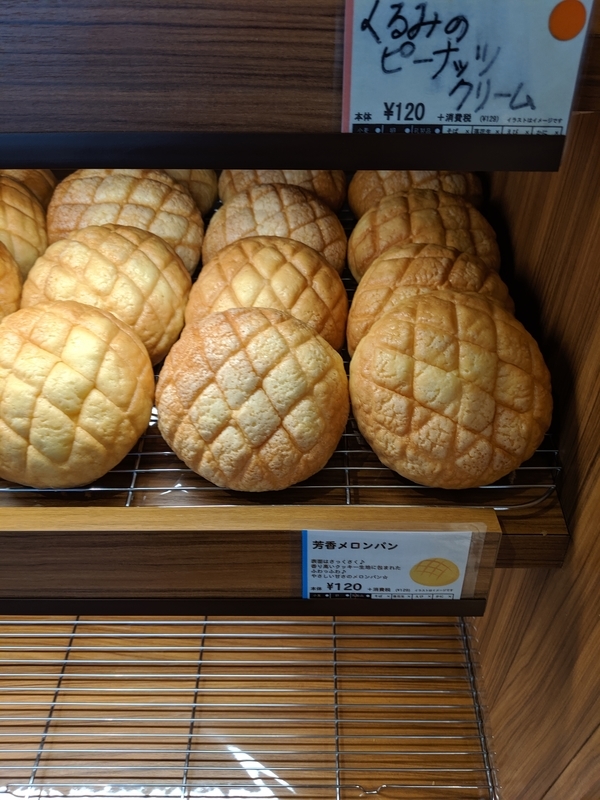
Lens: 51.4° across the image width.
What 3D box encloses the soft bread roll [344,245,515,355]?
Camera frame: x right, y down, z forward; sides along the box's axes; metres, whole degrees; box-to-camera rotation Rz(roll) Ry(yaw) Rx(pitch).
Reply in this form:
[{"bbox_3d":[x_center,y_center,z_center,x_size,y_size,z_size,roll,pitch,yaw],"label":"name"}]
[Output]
[{"bbox_3d":[0.086,-0.058,0.408,0.109,0.052,0.109,0,67,1],"label":"soft bread roll"}]

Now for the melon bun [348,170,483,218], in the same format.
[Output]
[{"bbox_3d":[0.097,-0.169,0.522,0.112,0.052,0.112,0,62,1],"label":"melon bun"}]

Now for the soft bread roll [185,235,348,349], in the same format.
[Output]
[{"bbox_3d":[-0.022,-0.060,0.408,0.108,0.051,0.108,0,72,1],"label":"soft bread roll"}]

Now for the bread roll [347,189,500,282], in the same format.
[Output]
[{"bbox_3d":[0.090,-0.110,0.450,0.109,0.047,0.109,0,68,1],"label":"bread roll"}]

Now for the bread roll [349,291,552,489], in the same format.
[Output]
[{"bbox_3d":[0.085,-0.007,0.346,0.112,0.052,0.112,0,80,1],"label":"bread roll"}]

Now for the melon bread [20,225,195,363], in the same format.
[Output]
[{"bbox_3d":[-0.131,-0.070,0.419,0.113,0.053,0.113,0,70,1],"label":"melon bread"}]

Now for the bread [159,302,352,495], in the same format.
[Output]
[{"bbox_3d":[-0.027,-0.004,0.353,0.110,0.052,0.110,0,70,1],"label":"bread"}]

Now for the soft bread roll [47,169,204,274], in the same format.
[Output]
[{"bbox_3d":[-0.127,-0.117,0.442,0.112,0.112,0.048,0,1,1],"label":"soft bread roll"}]

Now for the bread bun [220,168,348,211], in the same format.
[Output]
[{"bbox_3d":[-0.015,-0.175,0.529,0.109,0.052,0.109,0,65,1],"label":"bread bun"}]

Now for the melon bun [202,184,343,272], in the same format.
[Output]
[{"bbox_3d":[-0.019,-0.120,0.472,0.110,0.052,0.110,0,66,1],"label":"melon bun"}]

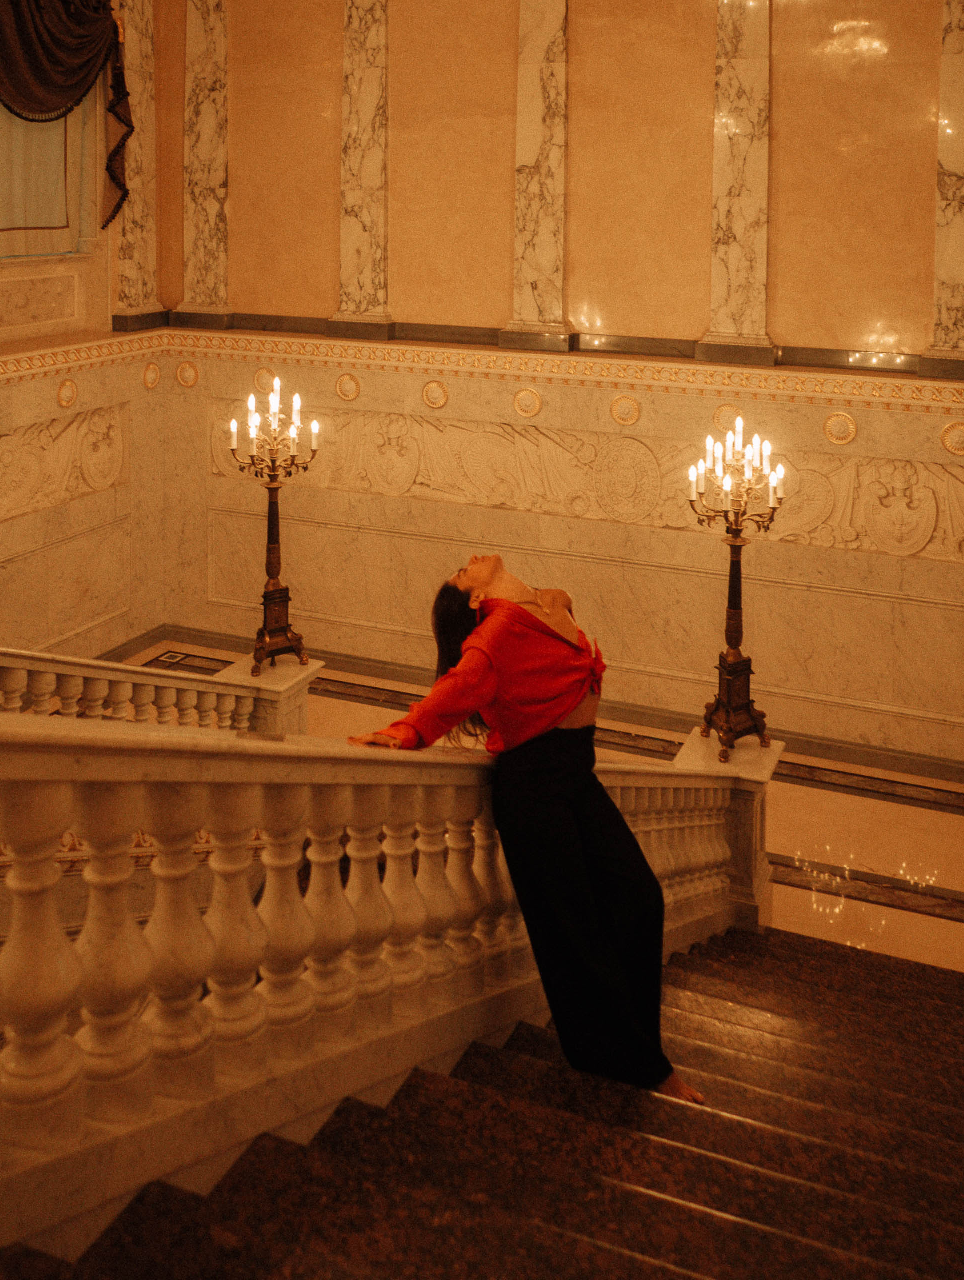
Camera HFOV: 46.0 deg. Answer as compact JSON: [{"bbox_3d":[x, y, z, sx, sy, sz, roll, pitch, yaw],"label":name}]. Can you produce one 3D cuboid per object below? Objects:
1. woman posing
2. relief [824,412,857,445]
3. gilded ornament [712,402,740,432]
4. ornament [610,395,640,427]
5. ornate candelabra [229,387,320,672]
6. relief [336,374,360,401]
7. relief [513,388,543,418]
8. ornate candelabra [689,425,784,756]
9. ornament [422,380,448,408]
[{"bbox_3d":[0.133,0.490,3.120,0.800,1.430,0.640,5,14,19],"label":"woman posing"},{"bbox_3d":[2.483,-1.465,7.870,0.228,0.230,0.045,5,14,22],"label":"relief"},{"bbox_3d":[1.761,-1.592,8.150,0.228,0.230,0.045,5,14,22],"label":"gilded ornament"},{"bbox_3d":[1.063,-1.700,8.420,0.228,0.230,0.045,5,14,22],"label":"ornament"},{"bbox_3d":[-1.269,-0.700,6.950,0.500,1.760,0.500,0,13,0],"label":"ornate candelabra"},{"bbox_3d":[-1.085,-2.048,9.200,0.228,0.230,0.045,5,14,22],"label":"relief"},{"bbox_3d":[0.348,-1.810,8.680,0.228,0.230,0.045,5,14,22],"label":"relief"},{"bbox_3d":[1.321,-0.267,5.900,0.500,1.760,0.500,5,14,22],"label":"ornate candelabra"},{"bbox_3d":[-0.366,-1.933,8.950,0.228,0.230,0.045,5,14,22],"label":"ornament"}]

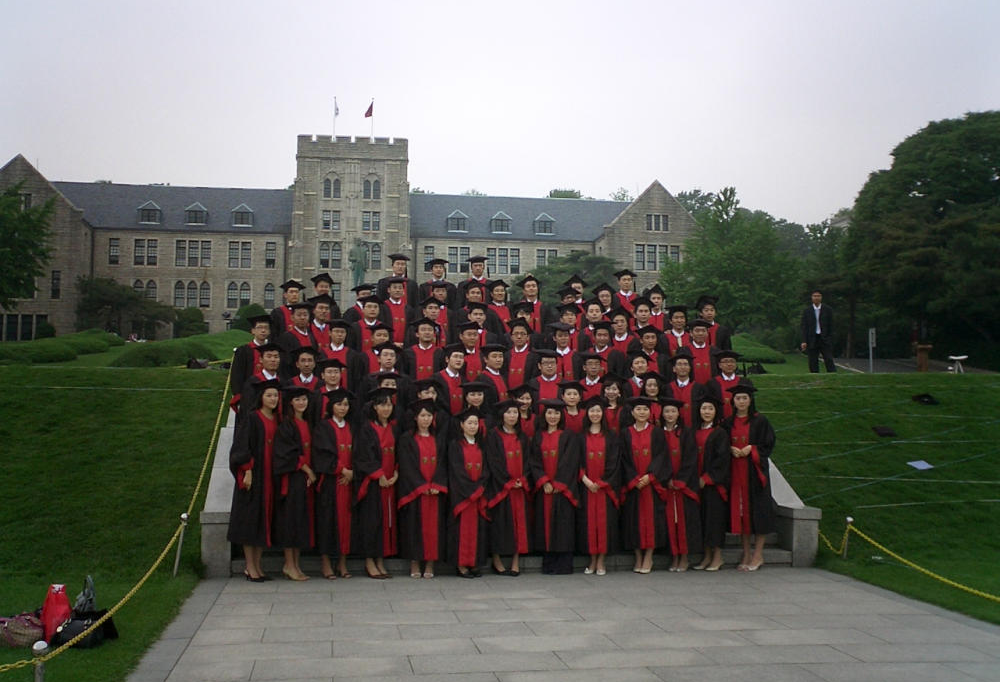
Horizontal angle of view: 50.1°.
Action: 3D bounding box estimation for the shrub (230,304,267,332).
[{"bbox_3d":[-18.374,-1.422,80.000,3.600,2.600,3.500,1,-4,-9],"label":"shrub"}]

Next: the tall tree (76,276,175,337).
[{"bbox_3d":[-28.653,-2.589,81.828,8.200,4.808,7.000,1,-4,-9],"label":"tall tree"}]

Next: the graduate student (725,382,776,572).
[{"bbox_3d":[2.469,1.344,10.587,0.520,1.845,0.400,-3,-5,35],"label":"graduate student"}]

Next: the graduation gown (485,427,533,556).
[{"bbox_3d":[0.081,1.426,10.182,0.470,1.219,0.330,2,-5,-20],"label":"graduation gown"}]

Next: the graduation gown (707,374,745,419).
[{"bbox_3d":[2.502,0.971,11.704,0.520,1.220,0.340,0,-4,4],"label":"graduation gown"}]

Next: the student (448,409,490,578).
[{"bbox_3d":[-0.287,1.422,10.064,0.430,1.560,0.350,1,-4,-9],"label":"student"}]

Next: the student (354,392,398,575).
[{"bbox_3d":[-1.158,1.329,10.026,0.470,1.728,0.360,4,-5,-37],"label":"student"}]

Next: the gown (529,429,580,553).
[{"bbox_3d":[0.528,1.452,10.368,0.520,1.184,0.360,-1,-4,13],"label":"gown"}]

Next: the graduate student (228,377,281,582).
[{"bbox_3d":[-2.270,1.257,9.818,0.440,1.861,0.500,-4,-5,42],"label":"graduate student"}]

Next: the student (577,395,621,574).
[{"bbox_3d":[0.952,1.389,10.332,0.450,1.684,0.340,0,-4,5],"label":"student"}]

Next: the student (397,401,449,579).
[{"bbox_3d":[-0.727,1.394,10.117,0.520,1.659,0.380,2,-4,-19],"label":"student"}]

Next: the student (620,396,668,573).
[{"bbox_3d":[1.406,1.379,10.341,0.490,1.681,0.380,-1,-4,12],"label":"student"}]

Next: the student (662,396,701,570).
[{"bbox_3d":[1.781,1.414,10.533,0.480,1.693,0.380,-2,-5,29],"label":"student"}]

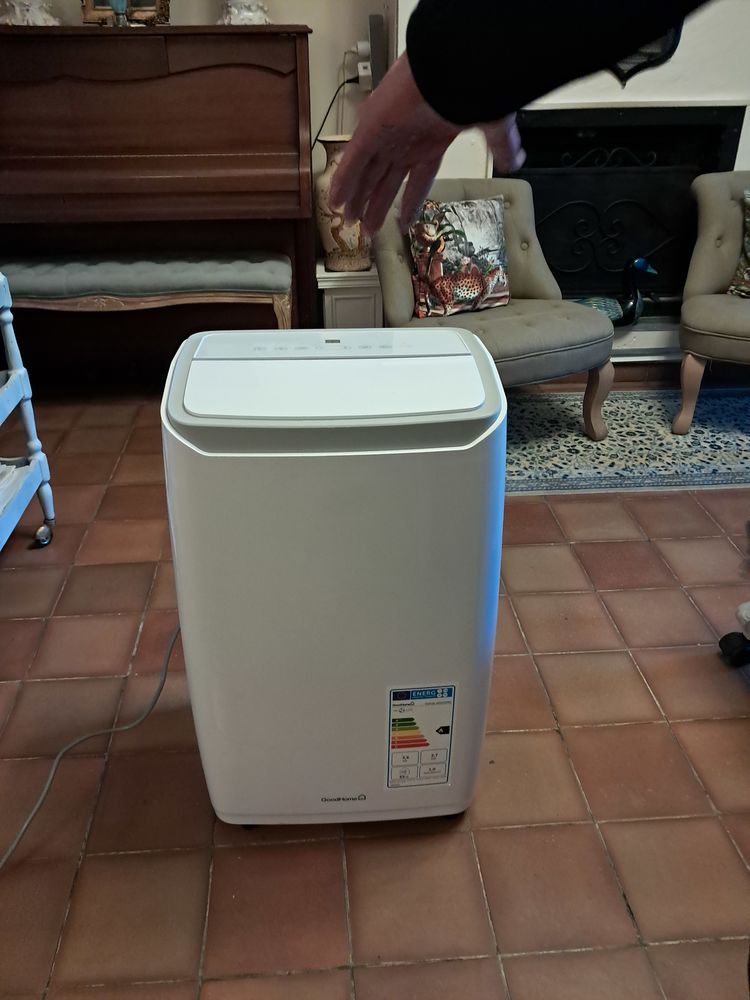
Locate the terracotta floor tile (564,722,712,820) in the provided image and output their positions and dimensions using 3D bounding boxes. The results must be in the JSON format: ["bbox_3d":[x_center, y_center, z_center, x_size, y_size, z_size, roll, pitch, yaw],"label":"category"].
[{"bbox_3d":[0.453,0.475,1.364,0.200,0.015,0.197,-2,30,-4],"label":"terracotta floor tile"}]

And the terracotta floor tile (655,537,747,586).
[{"bbox_3d":[0.804,0.156,1.900,0.200,0.013,0.197,-2,30,-4],"label":"terracotta floor tile"}]

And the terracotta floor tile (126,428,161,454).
[{"bbox_3d":[-0.678,-0.188,2.486,0.200,0.013,0.197,-2,30,-4],"label":"terracotta floor tile"}]

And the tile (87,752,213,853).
[{"bbox_3d":[-0.364,0.505,1.305,0.200,0.015,0.198,-2,30,-4],"label":"tile"}]

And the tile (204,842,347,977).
[{"bbox_3d":[-0.143,0.598,1.147,0.200,0.015,0.198,-2,30,-4],"label":"tile"}]

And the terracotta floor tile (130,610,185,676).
[{"bbox_3d":[-0.398,0.305,1.652,0.200,0.015,0.198,-2,30,-4],"label":"terracotta floor tile"}]

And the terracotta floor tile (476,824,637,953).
[{"bbox_3d":[0.263,0.575,1.164,0.200,0.013,0.197,-2,30,-4],"label":"terracotta floor tile"}]

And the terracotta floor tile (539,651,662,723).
[{"bbox_3d":[0.436,0.374,1.540,0.200,0.015,0.198,-2,30,-4],"label":"terracotta floor tile"}]

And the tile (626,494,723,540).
[{"bbox_3d":[0.787,0.056,2.073,0.200,0.013,0.197,-2,30,-4],"label":"tile"}]

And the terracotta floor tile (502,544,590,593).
[{"bbox_3d":[0.403,0.171,1.886,0.200,0.015,0.197,-2,30,-4],"label":"terracotta floor tile"}]

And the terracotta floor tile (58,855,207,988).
[{"bbox_3d":[-0.344,0.598,1.119,0.200,0.013,0.197,-2,30,-4],"label":"terracotta floor tile"}]

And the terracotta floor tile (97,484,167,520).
[{"bbox_3d":[-0.645,0.010,2.141,0.200,0.013,0.197,-2,30,-4],"label":"terracotta floor tile"}]

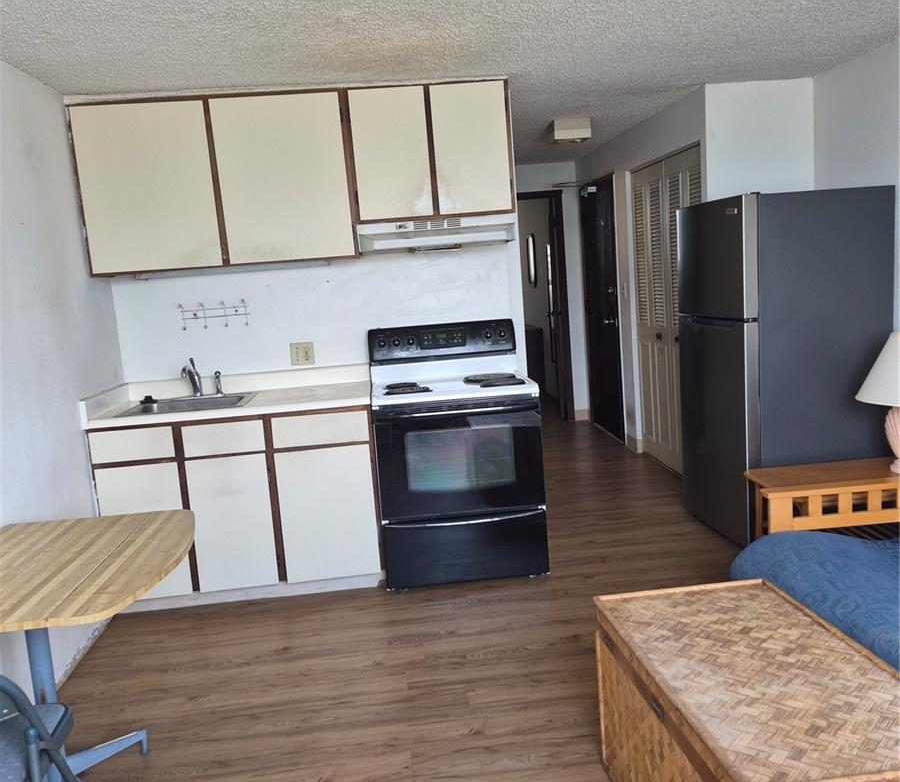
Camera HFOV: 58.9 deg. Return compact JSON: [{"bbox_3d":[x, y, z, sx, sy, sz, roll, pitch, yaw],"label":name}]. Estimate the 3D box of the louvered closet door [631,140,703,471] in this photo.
[{"bbox_3d":[1.456,-0.472,5.260,0.035,2.037,1.219,-5,8,-5],"label":"louvered closet door"}]

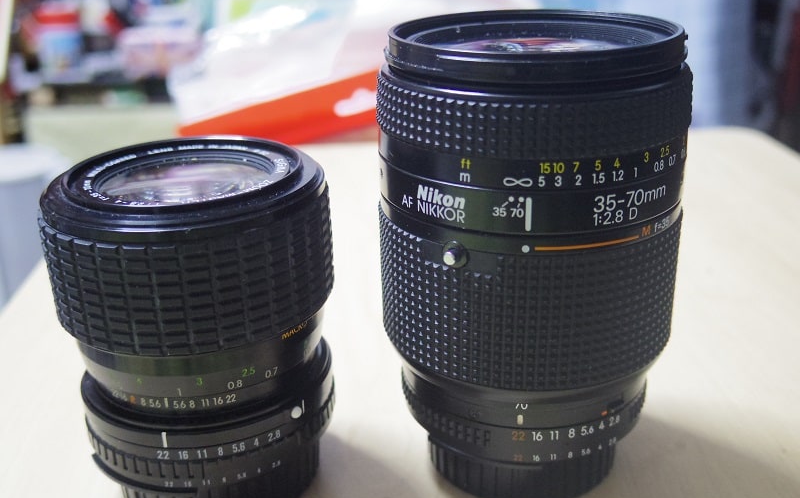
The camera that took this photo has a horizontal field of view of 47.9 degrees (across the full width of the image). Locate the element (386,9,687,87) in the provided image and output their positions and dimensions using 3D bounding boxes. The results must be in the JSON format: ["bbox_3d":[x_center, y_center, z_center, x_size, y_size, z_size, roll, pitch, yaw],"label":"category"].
[{"bbox_3d":[0.031,-0.047,0.207,0.068,0.007,0.068,-1,22,0],"label":"element"}]

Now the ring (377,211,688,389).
[{"bbox_3d":[0.032,0.002,0.227,0.072,0.035,0.072,-1,22,0],"label":"ring"}]

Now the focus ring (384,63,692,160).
[{"bbox_3d":[0.031,-0.037,0.211,0.072,0.013,0.072,-1,22,0],"label":"focus ring"}]

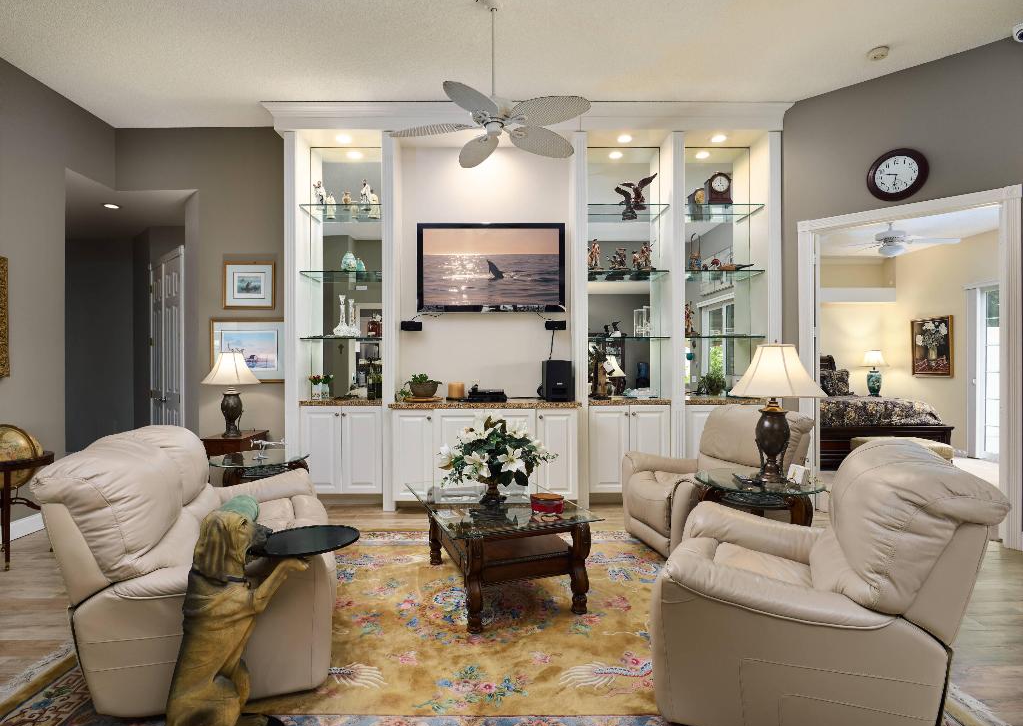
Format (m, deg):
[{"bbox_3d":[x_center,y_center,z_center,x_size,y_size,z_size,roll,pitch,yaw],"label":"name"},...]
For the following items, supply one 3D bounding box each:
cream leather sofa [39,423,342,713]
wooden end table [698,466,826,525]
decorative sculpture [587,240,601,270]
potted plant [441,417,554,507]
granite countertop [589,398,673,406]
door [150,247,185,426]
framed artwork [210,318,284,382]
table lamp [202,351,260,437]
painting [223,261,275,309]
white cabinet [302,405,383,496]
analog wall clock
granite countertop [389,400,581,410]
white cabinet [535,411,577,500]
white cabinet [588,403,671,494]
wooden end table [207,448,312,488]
[{"bbox_3d":[-1.465,0.785,2.700,1.090,0.990,1.520,0,0,-19],"label":"cream leather sofa"},{"bbox_3d":[1.340,0.975,2.940,0.680,0.650,0.680,0,0,34],"label":"wooden end table"},{"bbox_3d":[0.745,-0.949,4.740,0.125,0.298,0.115,0,0,0],"label":"decorative sculpture"},{"bbox_3d":[-0.090,0.578,3.200,0.700,0.515,0.600,0,0,0],"label":"potted plant"},{"bbox_3d":[1.025,0.348,4.745,0.720,0.042,0.340,0,0,0],"label":"granite countertop"},{"bbox_3d":[-3.940,0.060,6.040,1.250,2.480,0.070,0,0,43],"label":"door"},{"bbox_3d":[-2.460,-0.119,5.000,0.740,0.615,0.035,0,0,0],"label":"framed artwork"},{"bbox_3d":[-2.475,0.272,4.720,0.515,0.740,0.515,0,0,0],"label":"table lamp"},{"bbox_3d":[-2.440,-0.725,4.950,0.475,0.455,0.030,0,0,-1],"label":"painting"},{"bbox_3d":[-1.473,0.757,4.775,0.710,0.765,0.350,0,0,0],"label":"white cabinet"},{"bbox_3d":[3.006,-1.466,4.143,0.400,0.400,0.050,0,0,43],"label":"analog wall clock"},{"bbox_3d":[-0.225,0.367,4.730,1.620,0.045,0.520,0,0,-1],"label":"granite countertop"},{"bbox_3d":[0.372,0.759,4.410,0.330,0.750,0.025,0,0,0],"label":"white cabinet"},{"bbox_3d":[1.058,0.768,4.910,0.735,0.790,0.300,0,0,-1],"label":"white cabinet"},{"bbox_3d":[-1.777,0.975,3.720,0.660,0.630,0.600,0,0,-21],"label":"wooden end table"}]

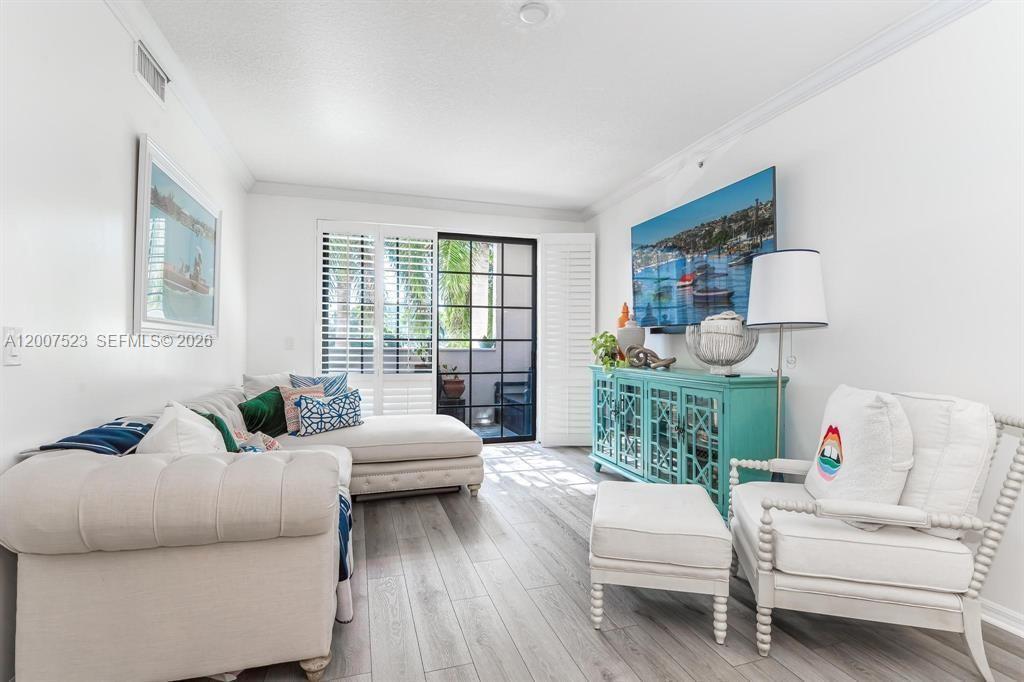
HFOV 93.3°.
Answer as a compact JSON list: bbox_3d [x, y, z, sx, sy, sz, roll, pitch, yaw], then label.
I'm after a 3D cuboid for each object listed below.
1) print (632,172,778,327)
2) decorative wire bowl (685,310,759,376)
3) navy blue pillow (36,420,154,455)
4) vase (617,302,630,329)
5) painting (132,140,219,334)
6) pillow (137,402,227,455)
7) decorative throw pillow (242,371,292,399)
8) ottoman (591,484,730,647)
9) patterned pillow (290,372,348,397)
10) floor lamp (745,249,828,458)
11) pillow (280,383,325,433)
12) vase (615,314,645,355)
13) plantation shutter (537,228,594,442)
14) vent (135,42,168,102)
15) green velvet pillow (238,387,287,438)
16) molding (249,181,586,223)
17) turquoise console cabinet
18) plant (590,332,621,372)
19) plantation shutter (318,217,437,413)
[{"bbox_3d":[1.404,-0.604,3.788,0.040,0.952,1.633,0,0,-18],"label":"print"},{"bbox_3d":[1.383,0.016,3.199,0.430,0.415,0.430,0,0,0],"label":"decorative wire bowl"},{"bbox_3d":[-1.517,0.374,1.800,0.290,0.180,0.400,0,0,-12],"label":"navy blue pillow"},{"bbox_3d":[1.055,-0.053,4.481,0.210,0.585,0.210,0,0,-18],"label":"vase"},{"bbox_3d":[-1.997,-0.506,2.978,0.040,0.965,1.355,1,-1,-18],"label":"painting"},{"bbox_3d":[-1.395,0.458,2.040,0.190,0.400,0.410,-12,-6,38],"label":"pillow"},{"bbox_3d":[-1.932,0.500,3.896,0.480,0.460,0.150,0,-18,-40],"label":"decorative throw pillow"},{"bbox_3d":[0.653,0.972,2.236,0.540,0.445,0.630,0,0,12],"label":"ottoman"},{"bbox_3d":[-1.618,0.507,4.071,0.500,0.470,0.150,0,-18,-23],"label":"patterned pillow"},{"bbox_3d":[1.464,0.353,2.601,0.375,1.667,0.375,0,0,-18],"label":"floor lamp"},{"bbox_3d":[-1.625,0.538,3.747,0.400,0.420,0.130,0,-18,-41],"label":"pillow"},{"bbox_3d":[1.046,-0.003,4.233,0.235,0.460,0.235,0,0,-18],"label":"vase"},{"bbox_3d":[0.624,-0.007,5.364,0.596,2.358,0.065,0,0,-5],"label":"plantation shutter"},{"bbox_3d":[-1.860,-1.376,2.518,0.025,0.197,0.395,0,0,-18],"label":"vent"},{"bbox_3d":[-1.759,0.532,3.450,0.150,0.360,0.410,-25,-2,4],"label":"green velvet pillow"},{"bbox_3d":[-0.801,-1.463,5.136,3.554,0.100,0.075,0,0,-18],"label":"molding"},{"bbox_3d":[1.213,0.720,3.754,0.455,0.962,1.820,0,0,-18],"label":"turquoise console cabinet"},{"bbox_3d":[0.887,0.109,4.538,0.290,0.380,0.290,0,0,0],"label":"plant"},{"bbox_3d":[-1.380,-0.021,5.033,1.200,2.390,0.050,0,0,-18],"label":"plantation shutter"}]

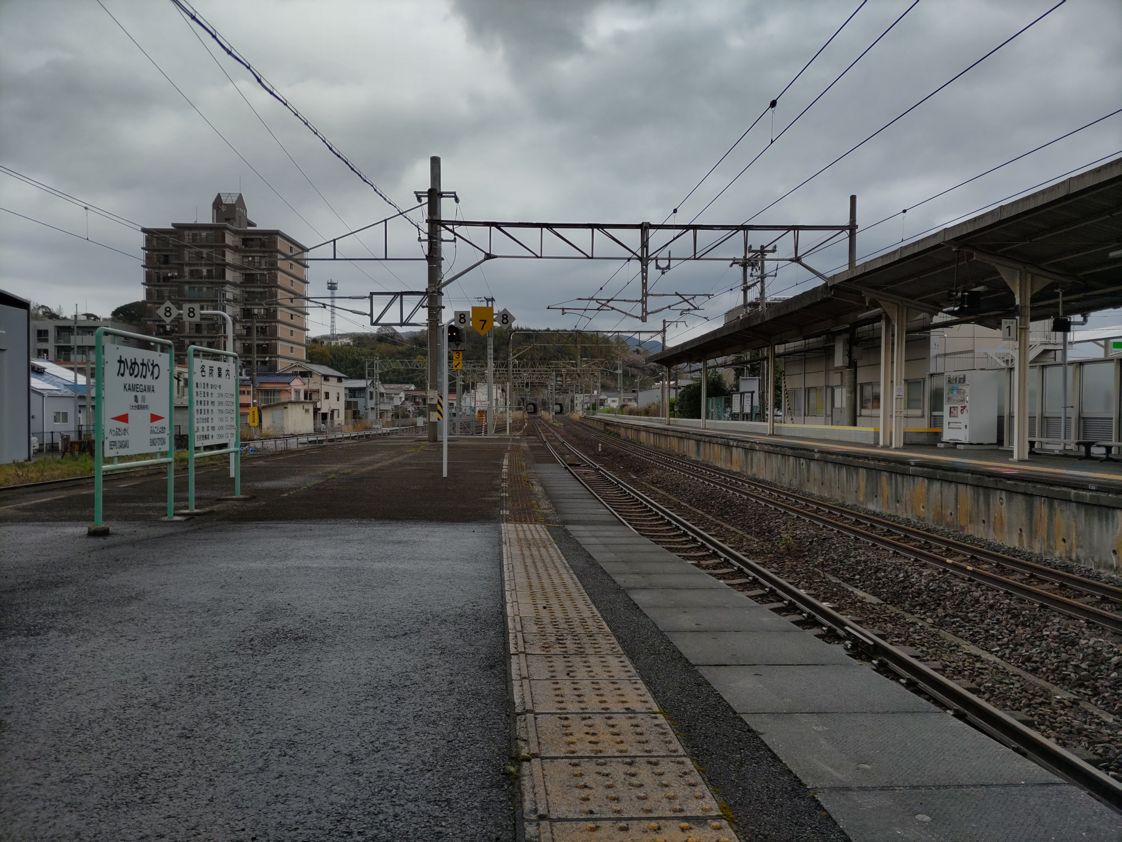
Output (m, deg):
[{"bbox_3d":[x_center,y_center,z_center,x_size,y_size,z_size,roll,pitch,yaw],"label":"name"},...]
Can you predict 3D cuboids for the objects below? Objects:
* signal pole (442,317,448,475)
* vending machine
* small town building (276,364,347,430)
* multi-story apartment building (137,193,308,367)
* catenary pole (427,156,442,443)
[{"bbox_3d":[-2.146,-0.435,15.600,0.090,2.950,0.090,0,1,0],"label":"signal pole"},{"bbox_3d":[10.780,-0.355,22.150,0.740,1.830,1.150,0,1,-5],"label":"vending machine"},{"bbox_3d":[-36.200,-3.550,122.000,7.100,9.300,9.100,0,1,7],"label":"small town building"},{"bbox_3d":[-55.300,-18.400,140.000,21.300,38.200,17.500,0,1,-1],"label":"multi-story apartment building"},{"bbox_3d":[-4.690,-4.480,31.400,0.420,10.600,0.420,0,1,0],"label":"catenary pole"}]

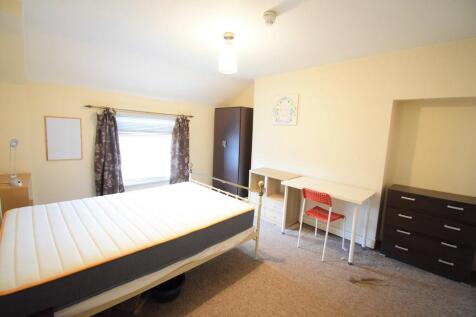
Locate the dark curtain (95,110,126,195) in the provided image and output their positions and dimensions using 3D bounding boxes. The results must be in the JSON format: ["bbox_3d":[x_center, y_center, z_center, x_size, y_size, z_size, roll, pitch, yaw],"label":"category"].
[{"bbox_3d":[-2.078,-0.061,3.220,0.382,1.455,0.120,-5,10,-44],"label":"dark curtain"}]

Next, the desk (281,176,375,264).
[{"bbox_3d":[1.148,0.752,2.656,0.600,0.740,1.000,-5,10,-44],"label":"desk"}]

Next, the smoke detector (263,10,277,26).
[{"bbox_3d":[0.266,-1.170,1.661,0.105,0.090,0.105,2,7,0],"label":"smoke detector"}]

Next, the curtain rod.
[{"bbox_3d":[-1.591,-0.819,3.569,1.855,0.040,0.060,-5,10,-44],"label":"curtain rod"}]

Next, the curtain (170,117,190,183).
[{"bbox_3d":[-1.178,-0.131,4.085,0.429,1.448,0.120,-5,10,-44],"label":"curtain"}]

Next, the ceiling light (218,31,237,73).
[{"bbox_3d":[-0.097,-1.087,2.046,0.195,0.380,0.195,2,7,0],"label":"ceiling light"}]

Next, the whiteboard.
[{"bbox_3d":[-2.495,-0.275,2.863,0.395,0.610,0.020,-5,10,-44],"label":"whiteboard"}]

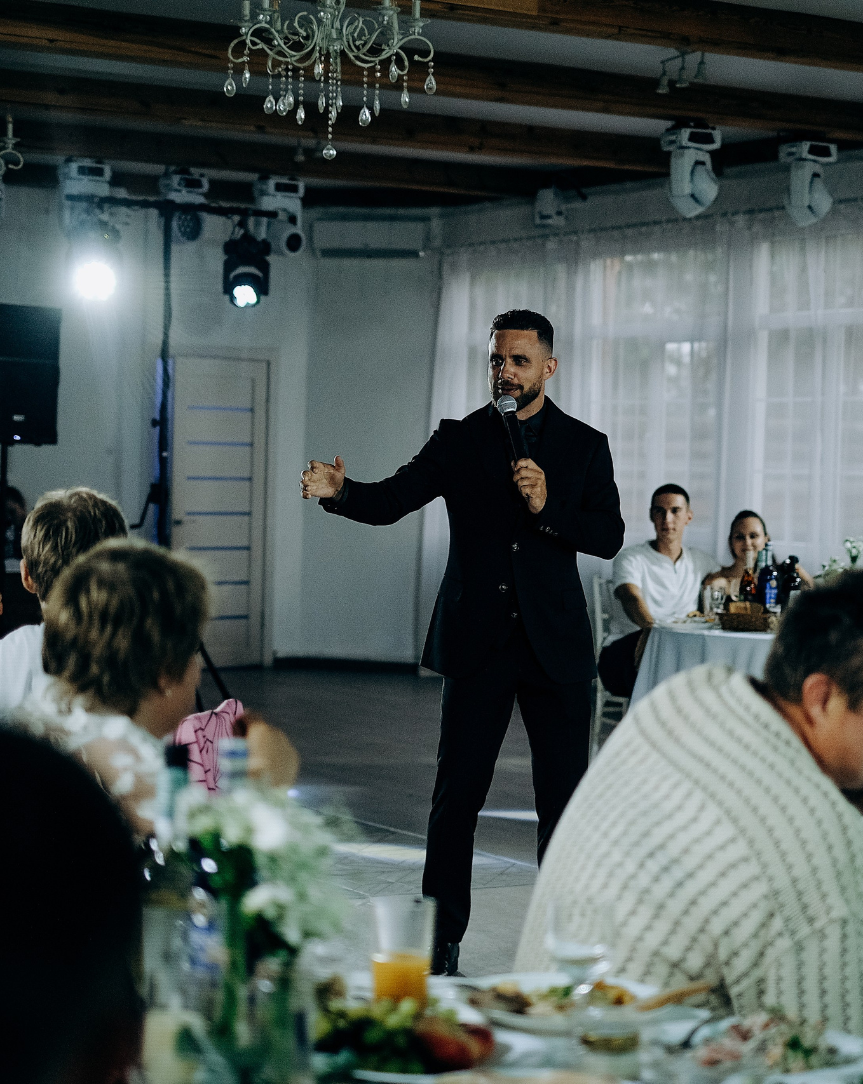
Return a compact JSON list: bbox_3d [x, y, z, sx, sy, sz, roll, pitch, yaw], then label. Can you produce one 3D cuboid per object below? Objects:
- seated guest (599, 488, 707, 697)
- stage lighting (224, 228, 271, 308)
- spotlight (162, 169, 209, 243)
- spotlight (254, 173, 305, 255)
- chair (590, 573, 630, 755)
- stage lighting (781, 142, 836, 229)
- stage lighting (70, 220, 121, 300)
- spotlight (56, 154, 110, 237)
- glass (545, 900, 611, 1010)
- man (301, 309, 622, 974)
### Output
[{"bbox_3d":[0.930,0.422,9.600,0.550,1.310,0.750,0,3,-27],"label":"seated guest"},{"bbox_3d":[-1.024,-1.526,13.353,0.270,0.430,0.260,1,2,-2],"label":"stage lighting"},{"bbox_3d":[-1.452,-1.983,14.137,0.260,0.430,0.250,0,3,-35],"label":"spotlight"},{"bbox_3d":[-0.818,-1.758,12.900,0.265,0.405,0.260,0,3,-36],"label":"spotlight"},{"bbox_3d":[0.926,0.626,9.880,0.410,0.920,0.430,1,2,-18],"label":"chair"},{"bbox_3d":[1.699,-1.612,10.800,0.240,0.390,0.270,3,2,25],"label":"stage lighting"},{"bbox_3d":[-1.558,-1.304,11.100,0.240,0.370,0.240,1,2,-8],"label":"stage lighting"},{"bbox_3d":[-1.793,-1.785,12.350,0.265,0.395,0.255,0,3,-34],"label":"spotlight"},{"bbox_3d":[0.176,0.500,2.870,0.077,0.145,0.077,2,2,0],"label":"glass"},{"bbox_3d":[0.084,0.272,6.470,0.880,1.810,0.500,2,2,13],"label":"man"}]

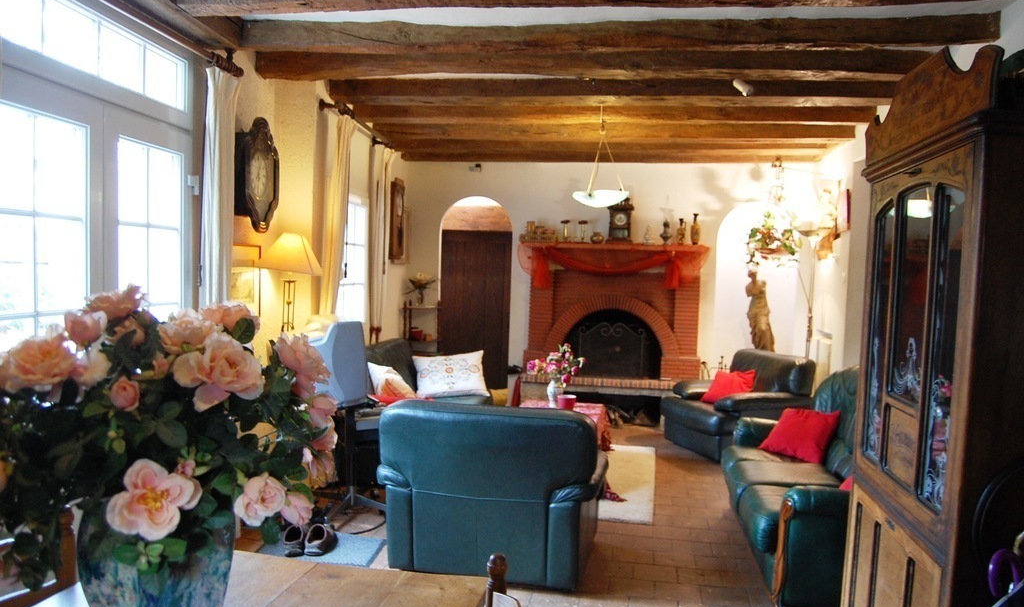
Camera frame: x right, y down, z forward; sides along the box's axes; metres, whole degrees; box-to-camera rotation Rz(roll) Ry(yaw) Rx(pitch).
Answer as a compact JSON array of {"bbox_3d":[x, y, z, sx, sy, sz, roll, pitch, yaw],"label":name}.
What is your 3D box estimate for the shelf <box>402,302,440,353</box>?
[{"bbox_3d":[-0.963,0.547,8.162,0.426,1.146,0.223,2,2,9],"label":"shelf"}]

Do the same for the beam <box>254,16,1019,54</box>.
[{"bbox_3d":[0.454,-1.452,4.161,4.000,0.135,0.170,3,2,8],"label":"beam"}]

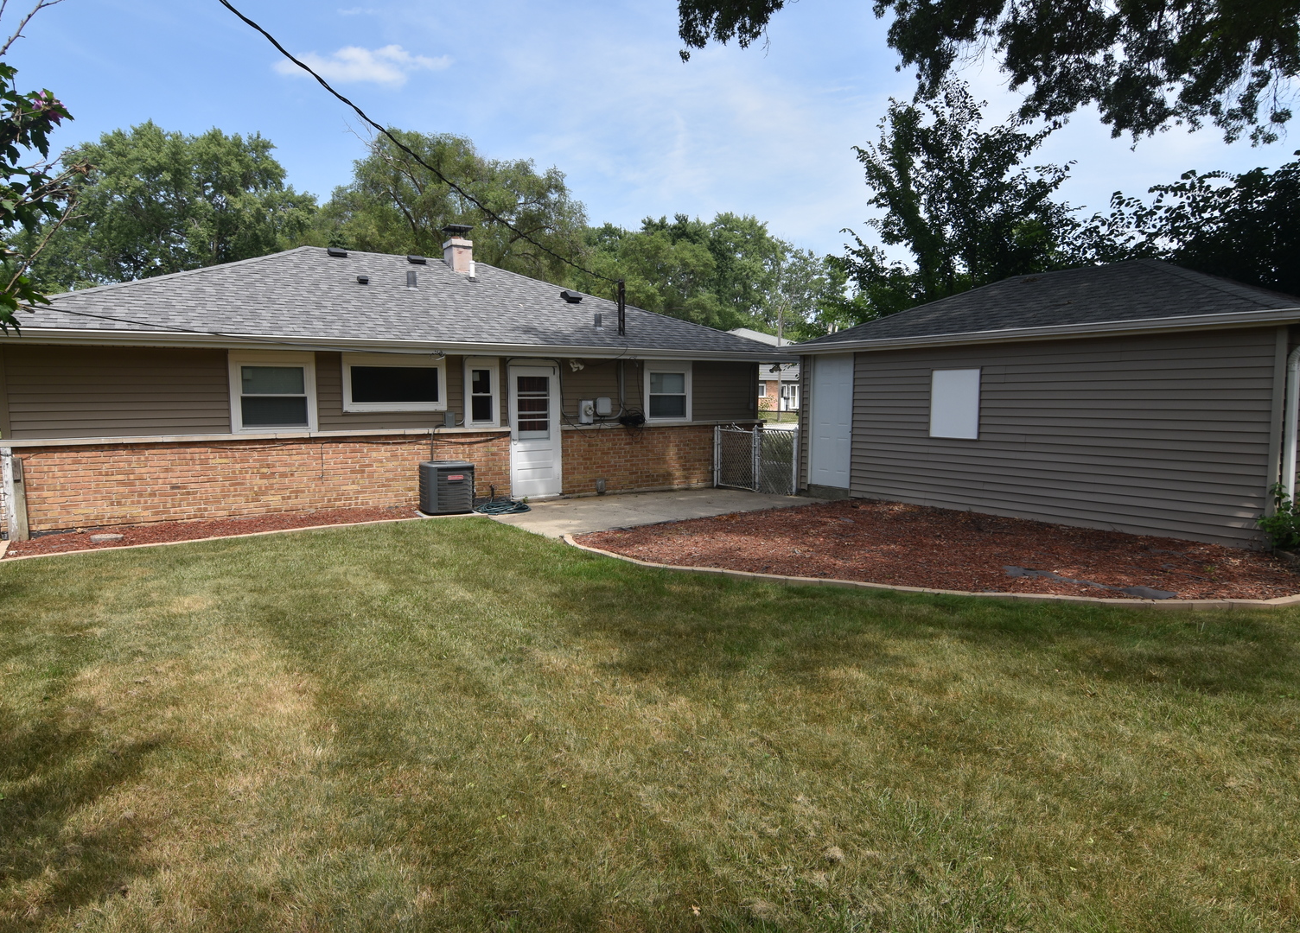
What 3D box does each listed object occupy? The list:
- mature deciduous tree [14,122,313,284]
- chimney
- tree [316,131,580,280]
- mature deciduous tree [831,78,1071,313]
[{"bbox_3d":[-25.347,-10.100,39.765,14.500,16.100,13.500,-3,6,-29],"label":"mature deciduous tree"},{"bbox_3d":[-3.645,-4.102,14.093,0.420,0.900,0.660,-3,6,-29],"label":"chimney"},{"bbox_3d":[-11.318,-10.750,42.795,15.000,16.800,13.500,-3,6,-29],"label":"tree"},{"bbox_3d":[7.698,-4.878,18.949,5.800,9.500,5.500,-3,6,-29],"label":"mature deciduous tree"}]

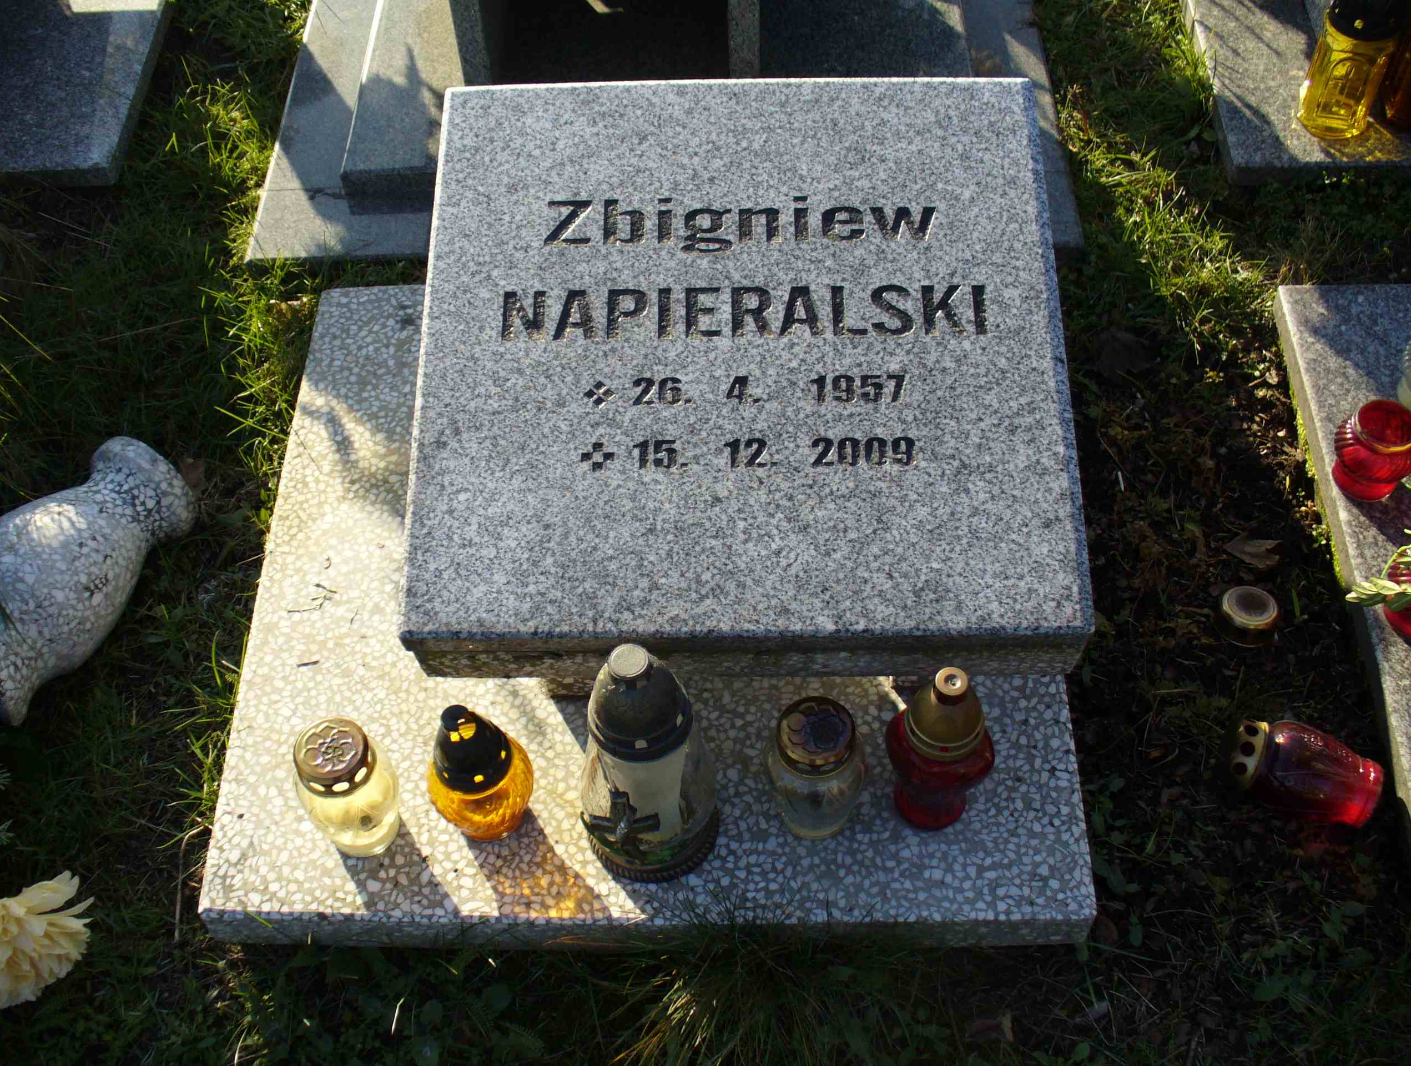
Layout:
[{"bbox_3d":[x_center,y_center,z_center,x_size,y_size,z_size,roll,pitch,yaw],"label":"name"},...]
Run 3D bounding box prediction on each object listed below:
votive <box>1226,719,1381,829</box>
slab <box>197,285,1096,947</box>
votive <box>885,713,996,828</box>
[{"bbox_3d":[0.526,0.208,1.335,0.123,0.084,0.084,19,59,12],"label":"votive"},{"bbox_3d":[-0.048,0.040,1.468,0.740,0.067,0.700,-1,56,1],"label":"slab"},{"bbox_3d":[0.188,0.185,1.240,0.089,0.138,0.078,15,58,11],"label":"votive"}]

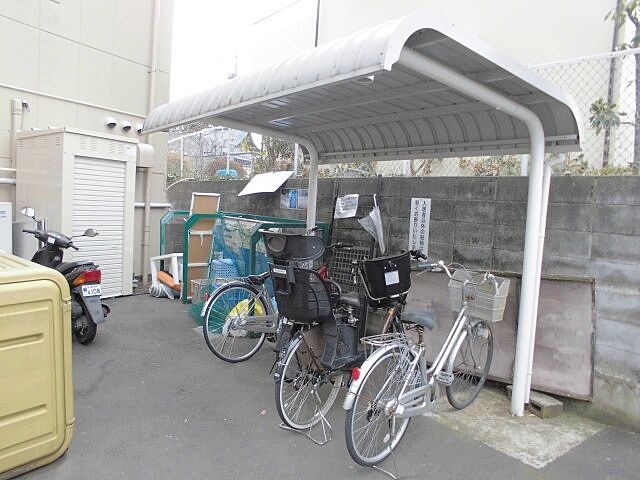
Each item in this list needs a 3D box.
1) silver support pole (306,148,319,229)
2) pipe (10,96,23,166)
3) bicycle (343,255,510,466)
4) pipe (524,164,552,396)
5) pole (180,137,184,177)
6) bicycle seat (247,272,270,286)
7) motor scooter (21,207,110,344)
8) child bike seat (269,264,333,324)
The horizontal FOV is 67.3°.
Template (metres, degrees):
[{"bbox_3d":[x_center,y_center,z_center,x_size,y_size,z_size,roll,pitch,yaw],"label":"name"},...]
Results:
[{"bbox_3d":[-0.109,-0.065,5.720,0.090,2.050,0.090,1,5,-36],"label":"silver support pole"},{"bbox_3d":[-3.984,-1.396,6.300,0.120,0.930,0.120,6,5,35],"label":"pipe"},{"bbox_3d":[0.743,0.744,3.073,0.580,1.070,1.800,7,5,42],"label":"bicycle"},{"bbox_3d":[1.639,0.334,3.611,0.062,1.800,0.062,1,5,-38],"label":"pipe"},{"bbox_3d":[-2.742,-1.668,9.600,0.045,0.820,0.045,1,5,-36],"label":"pole"},{"bbox_3d":[-0.519,0.347,4.225,0.250,0.100,0.190,0,5,-44],"label":"bicycle seat"},{"bbox_3d":[-2.559,0.327,4.748,1.700,1.160,0.700,7,5,41],"label":"motor scooter"},{"bbox_3d":[-0.116,0.302,2.715,0.330,0.330,0.270,7,5,38],"label":"child bike seat"}]

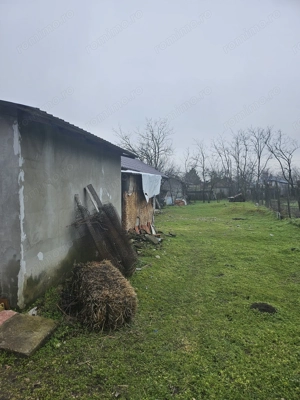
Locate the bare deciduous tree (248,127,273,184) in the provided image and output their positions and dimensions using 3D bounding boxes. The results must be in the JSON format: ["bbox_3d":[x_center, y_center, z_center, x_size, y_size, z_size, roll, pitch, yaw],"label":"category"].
[{"bbox_3d":[10.760,-3.700,26.800,2.400,6.900,2.400,0,4,0],"label":"bare deciduous tree"}]

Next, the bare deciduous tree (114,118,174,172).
[{"bbox_3d":[-0.480,-3.500,23.800,5.200,6.900,4.800,0,4,0],"label":"bare deciduous tree"}]

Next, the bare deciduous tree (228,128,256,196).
[{"bbox_3d":[8.670,-3.360,25.800,2.600,6.300,2.600,0,4,0],"label":"bare deciduous tree"}]

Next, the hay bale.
[{"bbox_3d":[-0.600,1.165,3.390,0.530,0.410,0.900,-2,4,-23],"label":"hay bale"}]

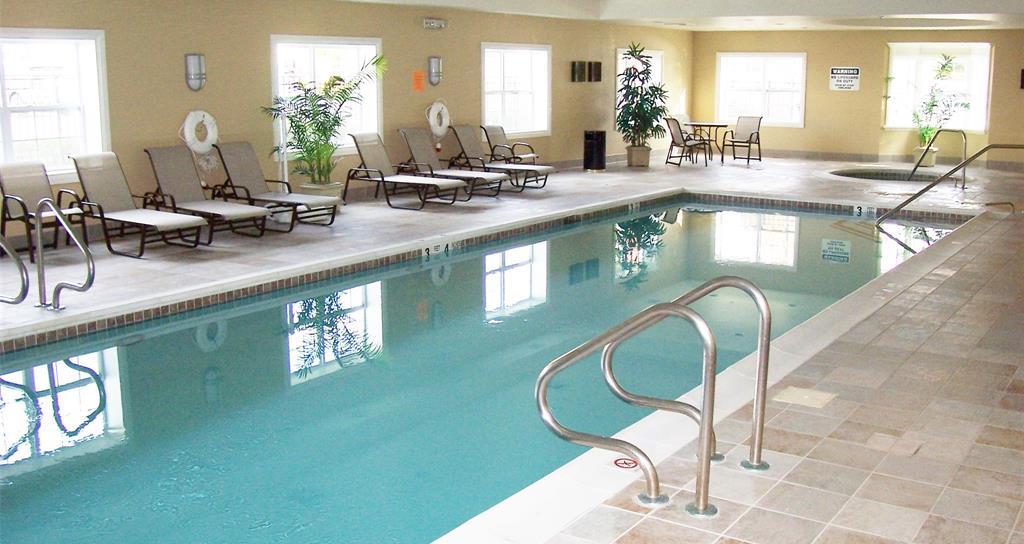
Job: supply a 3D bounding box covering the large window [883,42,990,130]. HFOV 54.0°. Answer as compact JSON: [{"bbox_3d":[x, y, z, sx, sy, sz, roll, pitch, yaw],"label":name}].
[{"bbox_3d":[8.176,-3.535,19.304,1.860,1.650,0.120,7,13,34],"label":"large window"}]

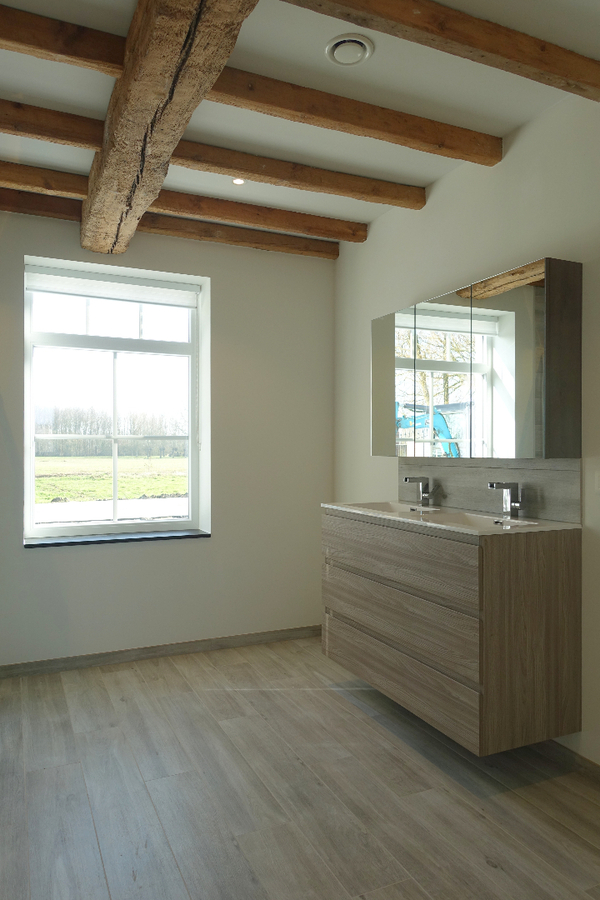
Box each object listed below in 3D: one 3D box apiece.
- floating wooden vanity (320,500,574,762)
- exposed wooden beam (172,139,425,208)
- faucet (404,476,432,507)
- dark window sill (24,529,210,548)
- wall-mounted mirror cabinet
[{"bbox_3d":[0.609,0.696,2.767,0.513,0.789,1.200,0,0,-25],"label":"floating wooden vanity"},{"bbox_3d":[0.028,-1.369,3.006,1.376,0.100,0.088,0,0,-23],"label":"exposed wooden beam"},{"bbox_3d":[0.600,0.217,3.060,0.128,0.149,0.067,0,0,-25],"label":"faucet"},{"bbox_3d":[-1.092,0.537,3.650,1.064,0.022,0.260,0,0,-25],"label":"dark window sill"},{"bbox_3d":[0.752,-0.344,2.848,0.194,0.758,1.223,0,0,-25],"label":"wall-mounted mirror cabinet"}]

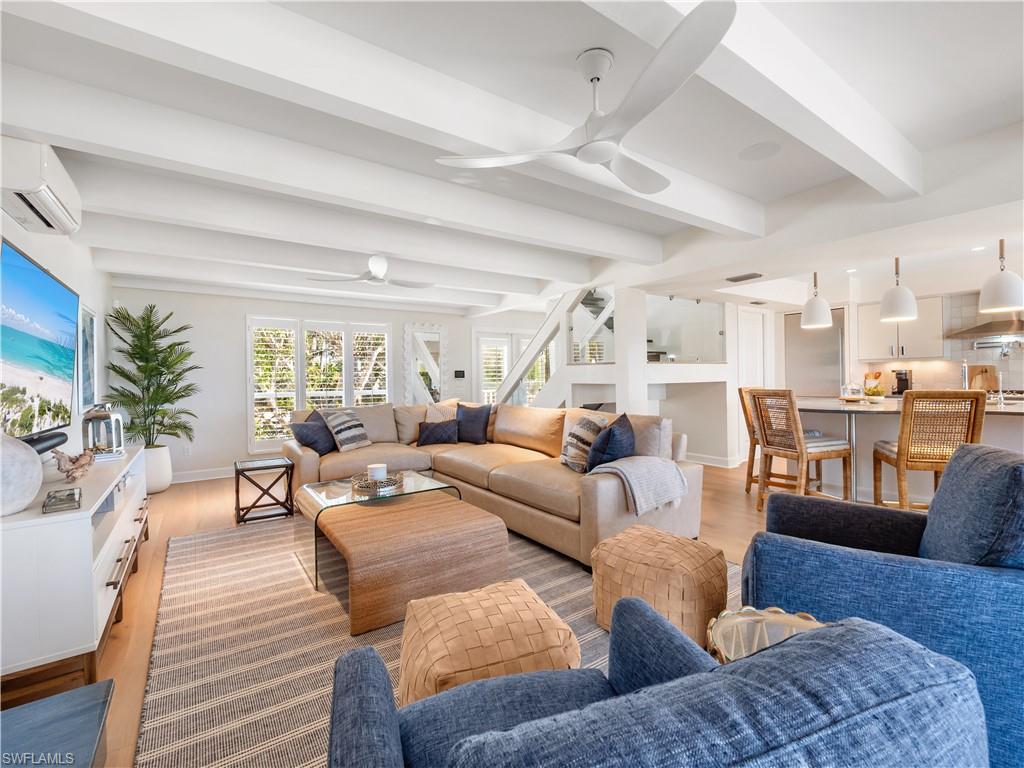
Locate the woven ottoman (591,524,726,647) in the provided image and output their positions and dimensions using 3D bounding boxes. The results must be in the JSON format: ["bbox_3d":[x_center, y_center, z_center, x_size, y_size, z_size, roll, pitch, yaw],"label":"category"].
[{"bbox_3d":[0.722,0.938,2.010,0.480,0.365,0.480,0,0,36],"label":"woven ottoman"}]

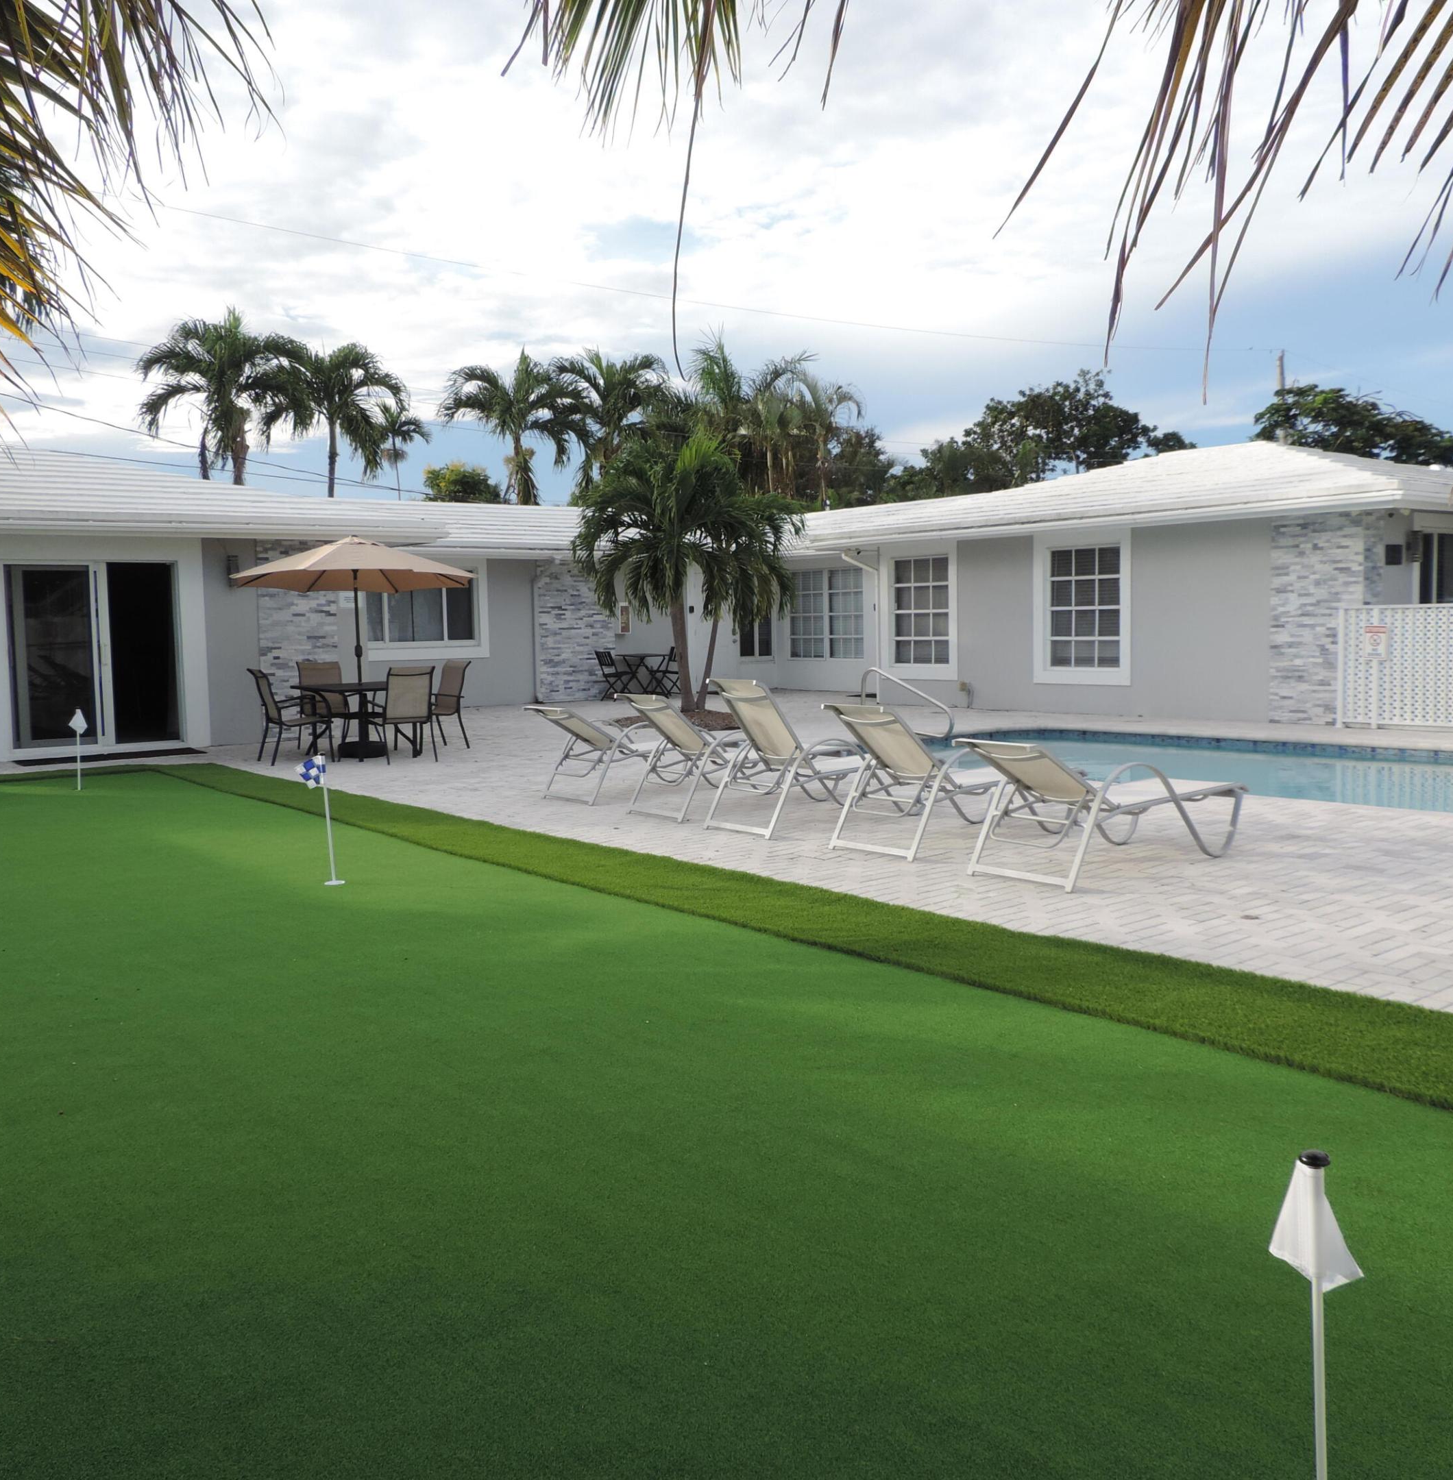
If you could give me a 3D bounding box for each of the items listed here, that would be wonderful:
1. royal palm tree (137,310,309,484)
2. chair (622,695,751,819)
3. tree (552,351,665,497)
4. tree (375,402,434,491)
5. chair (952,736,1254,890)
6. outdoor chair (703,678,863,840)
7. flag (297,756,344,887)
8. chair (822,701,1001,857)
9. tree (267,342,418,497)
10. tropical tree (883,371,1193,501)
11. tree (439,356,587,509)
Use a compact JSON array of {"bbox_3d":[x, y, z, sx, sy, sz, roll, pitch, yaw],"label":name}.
[{"bbox_3d":[-10.290,-4.867,28.334,3.400,7.869,3.400,-1,5,0],"label":"royal palm tree"},{"bbox_3d":[0.093,0.064,10.070,1.763,0.876,0.660,-5,6,-36],"label":"chair"},{"bbox_3d":[-2.496,-5.102,31.320,3.100,7.535,3.100,-1,5,0],"label":"tree"},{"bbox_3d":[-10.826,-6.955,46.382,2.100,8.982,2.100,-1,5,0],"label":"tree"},{"bbox_3d":[2.085,0.316,7.452,1.803,0.751,0.660,-5,6,-36],"label":"chair"},{"bbox_3d":[0.708,0.057,9.289,1.662,1.002,0.660,-5,6,-36],"label":"outdoor chair"},{"bbox_3d":[-2.181,0.432,7.330,0.200,0.697,0.100,-6,6,-16],"label":"flag"},{"bbox_3d":[1.443,0.183,8.401,1.753,0.876,0.660,-5,6,-36],"label":"chair"},{"bbox_3d":[-7.835,-4.572,28.306,3.100,7.194,3.100,-1,5,0],"label":"tree"},{"bbox_3d":[9.180,-6.534,40.363,8.787,8.552,7.030,0,5,13],"label":"tropical tree"},{"bbox_3d":[-4.802,-5.045,31.319,3.300,7.509,3.300,-1,5,0],"label":"tree"}]

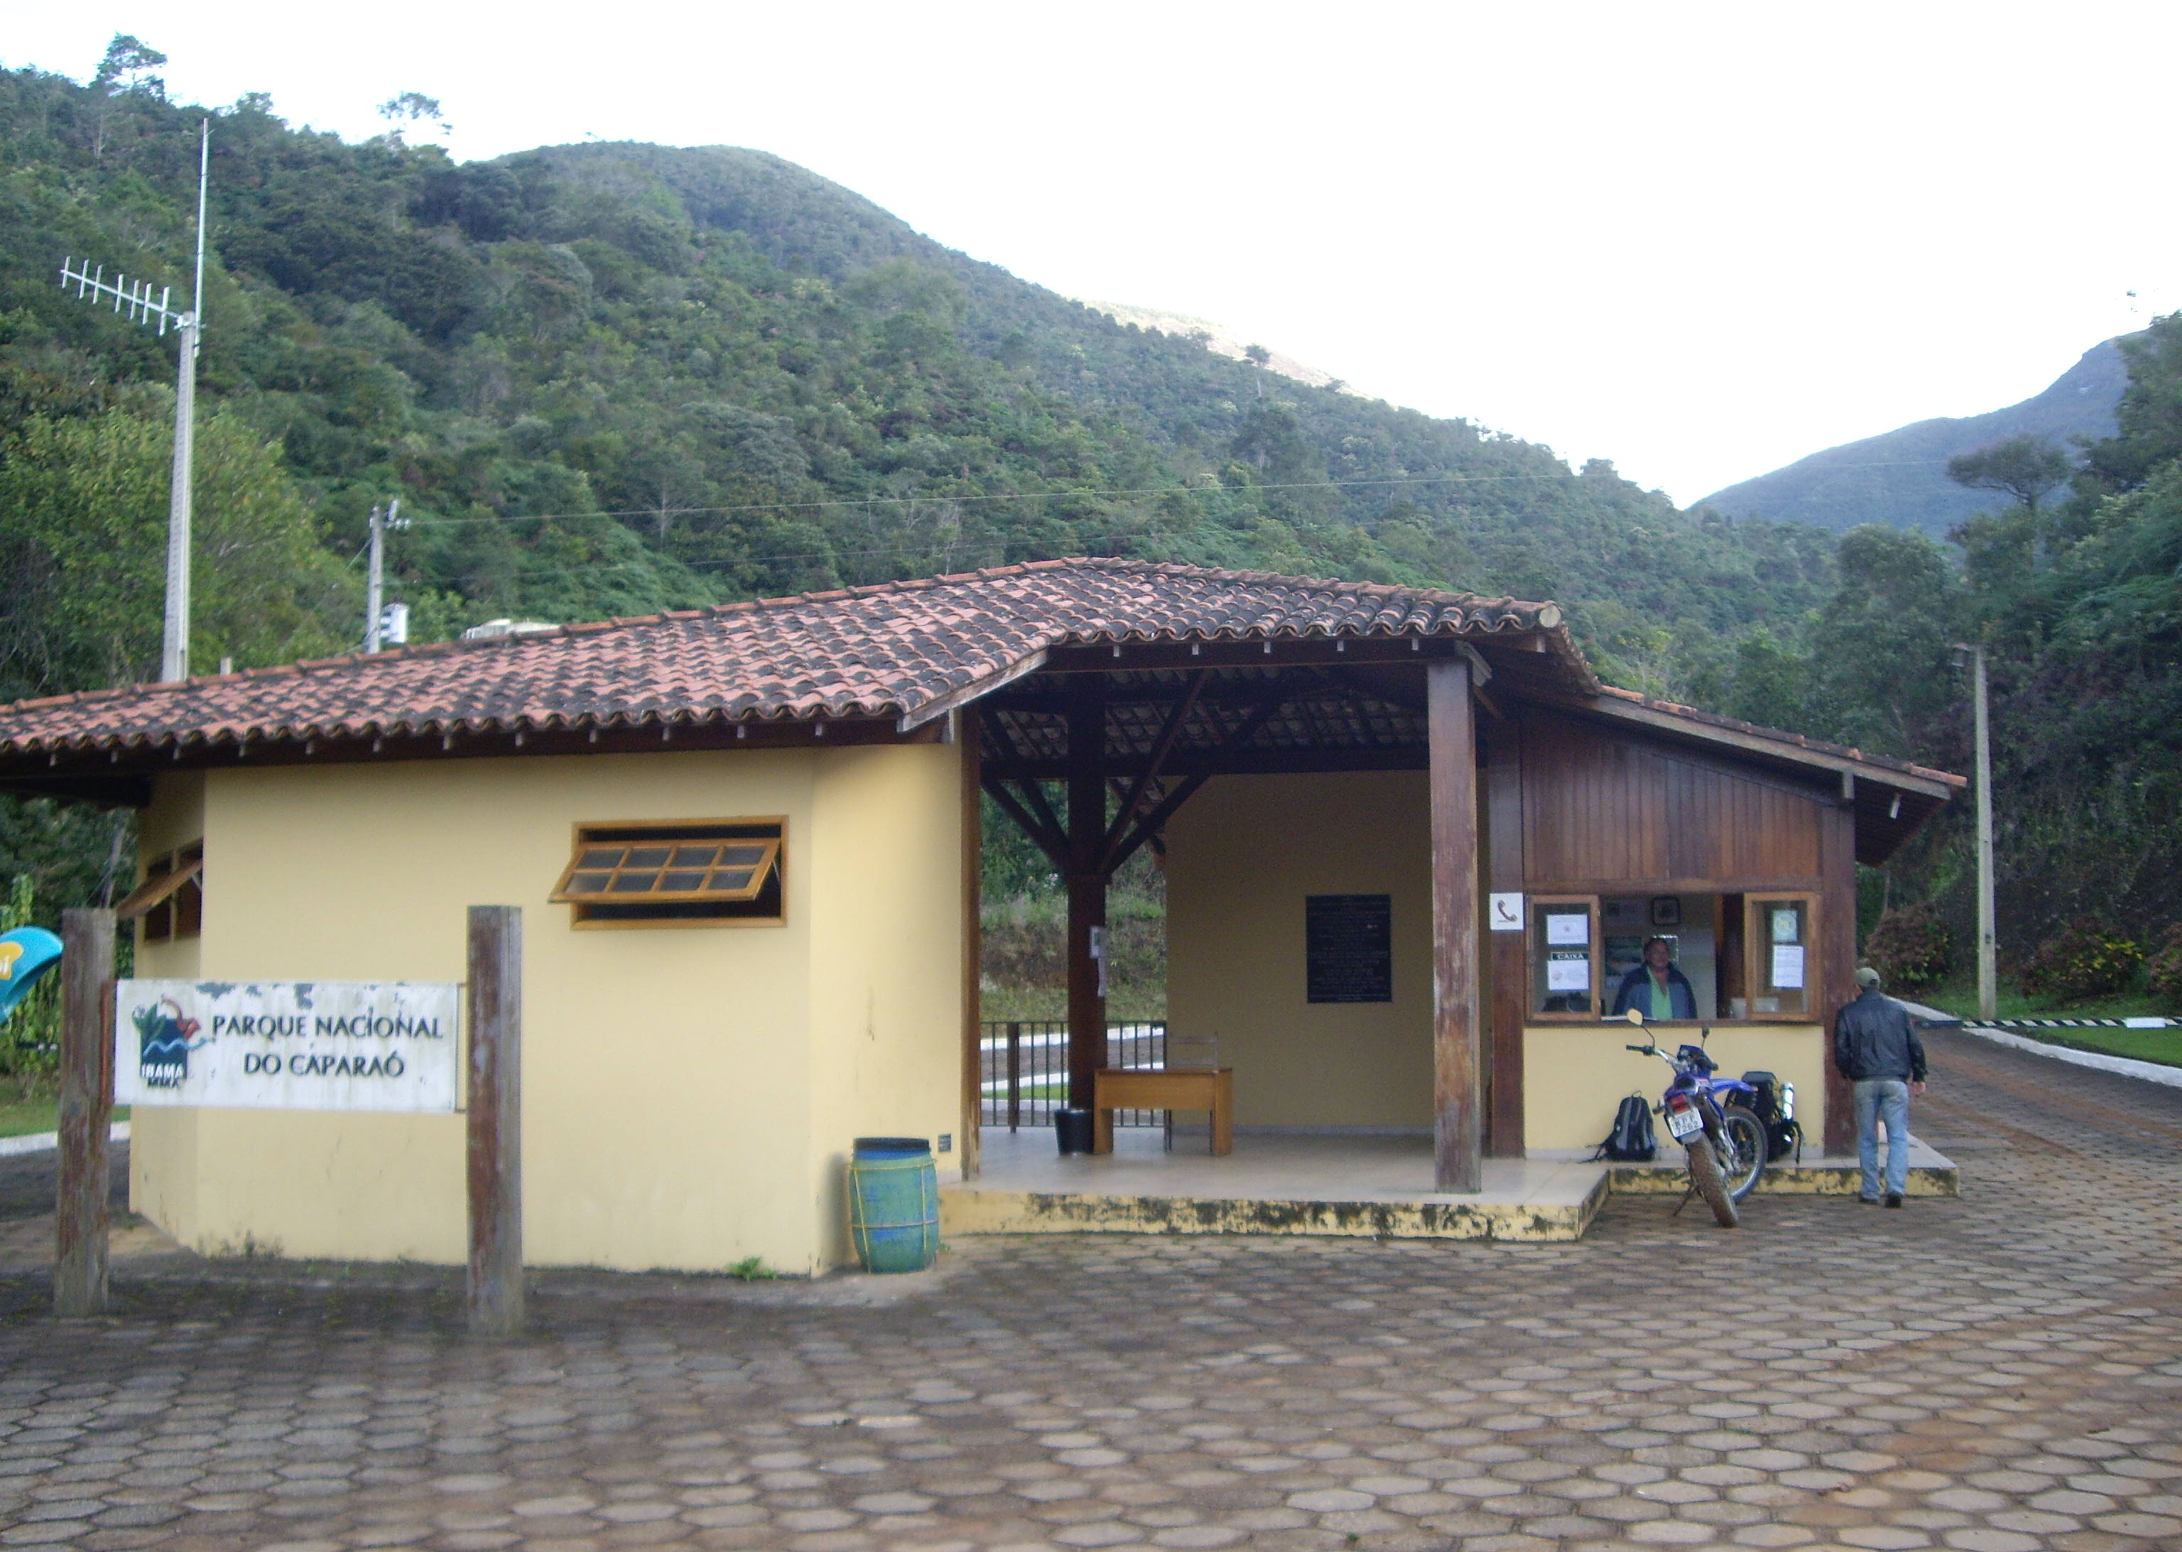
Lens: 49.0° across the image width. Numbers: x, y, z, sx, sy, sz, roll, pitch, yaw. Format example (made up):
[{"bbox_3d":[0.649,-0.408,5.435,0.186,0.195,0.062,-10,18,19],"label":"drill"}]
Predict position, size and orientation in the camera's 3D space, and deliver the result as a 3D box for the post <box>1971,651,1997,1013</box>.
[{"bbox_3d":[16.409,1.009,44.000,0.280,6.902,0.280,-2,-5,17],"label":"post"}]

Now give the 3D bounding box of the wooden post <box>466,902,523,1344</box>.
[{"bbox_3d":[-2.834,1.621,11.400,0.187,1.999,0.187,-1,-5,13],"label":"wooden post"}]

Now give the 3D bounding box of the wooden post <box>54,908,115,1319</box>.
[{"bbox_3d":[-4.968,1.654,11.850,0.185,1.990,0.185,-1,-5,13],"label":"wooden post"}]

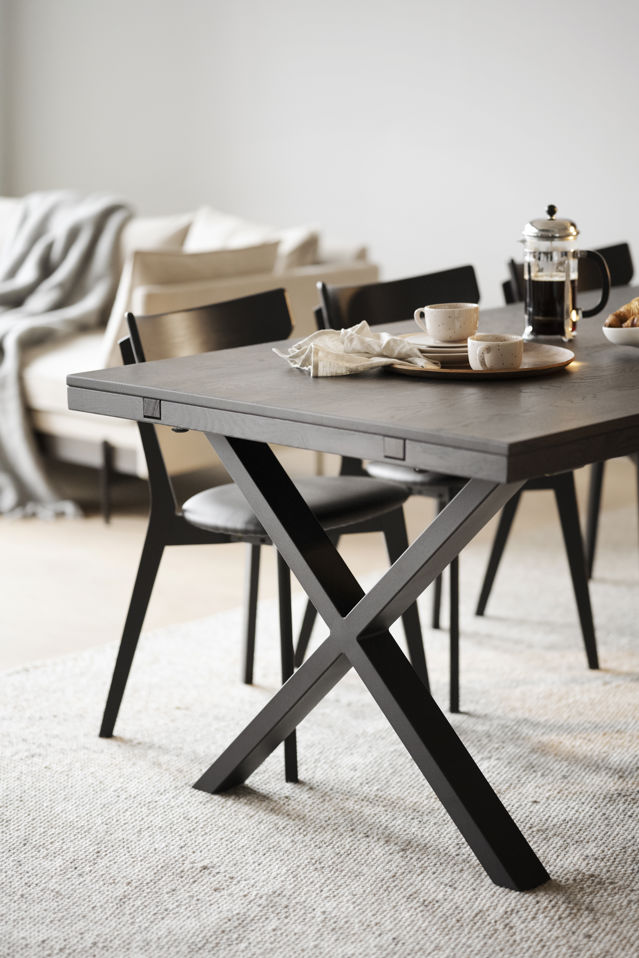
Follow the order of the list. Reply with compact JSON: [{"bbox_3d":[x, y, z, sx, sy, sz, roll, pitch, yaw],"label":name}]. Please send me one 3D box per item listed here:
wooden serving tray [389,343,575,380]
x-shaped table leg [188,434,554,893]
[{"bbox_3d":[0.251,-0.201,3.867,0.374,0.020,0.374,0,12,4],"label":"wooden serving tray"},{"bbox_3d":[0.068,0.252,3.726,0.744,0.693,0.076,10,16,42],"label":"x-shaped table leg"}]

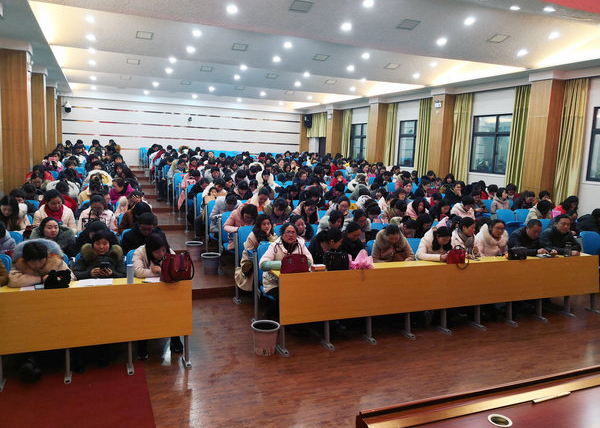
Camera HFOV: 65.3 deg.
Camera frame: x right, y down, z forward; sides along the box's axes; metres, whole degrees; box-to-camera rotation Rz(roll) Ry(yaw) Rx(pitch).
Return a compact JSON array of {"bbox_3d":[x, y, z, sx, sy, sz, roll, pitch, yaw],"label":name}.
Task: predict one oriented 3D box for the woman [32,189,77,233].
[{"bbox_3d":[-2.861,0.336,5.471,0.500,1.208,0.660,-1,8,-26],"label":"woman"}]

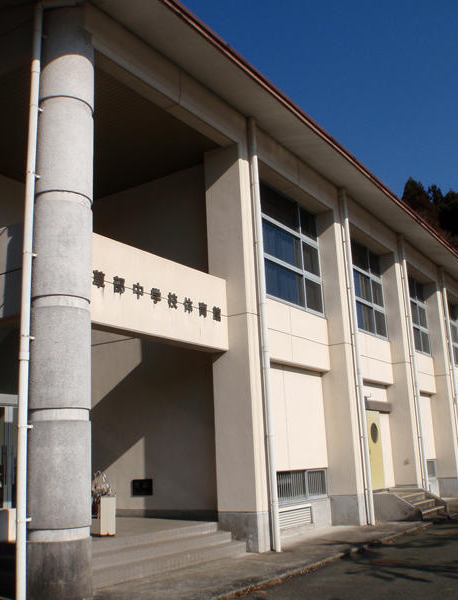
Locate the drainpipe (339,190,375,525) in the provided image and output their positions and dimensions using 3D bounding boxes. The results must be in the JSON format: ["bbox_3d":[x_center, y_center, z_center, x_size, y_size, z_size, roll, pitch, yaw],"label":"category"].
[{"bbox_3d":[3.234,1.166,16.372,0.113,8.554,0.113,-11,-16,32],"label":"drainpipe"}]

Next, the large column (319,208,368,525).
[{"bbox_3d":[2.802,1.440,16.622,0.708,8.181,0.697,-11,-16,32],"label":"large column"}]

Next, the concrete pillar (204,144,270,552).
[{"bbox_3d":[0.219,0.691,11.917,0.794,7.360,0.713,-11,-16,32],"label":"concrete pillar"}]

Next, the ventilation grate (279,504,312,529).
[{"bbox_3d":[1.428,4.710,14.028,0.097,0.356,1.620,-11,-16,32],"label":"ventilation grate"}]

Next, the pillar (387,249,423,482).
[{"bbox_3d":[4.950,2.169,18.982,0.759,7.394,0.713,-11,-16,32],"label":"pillar"}]

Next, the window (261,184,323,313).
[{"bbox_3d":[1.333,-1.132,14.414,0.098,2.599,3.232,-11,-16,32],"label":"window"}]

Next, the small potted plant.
[{"bbox_3d":[-2.242,3.530,11.392,0.389,1.085,0.389,-11,-16,32],"label":"small potted plant"}]

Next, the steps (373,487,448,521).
[{"bbox_3d":[4.737,5.459,17.355,1.539,0.632,2.560,-11,-16,32],"label":"steps"}]

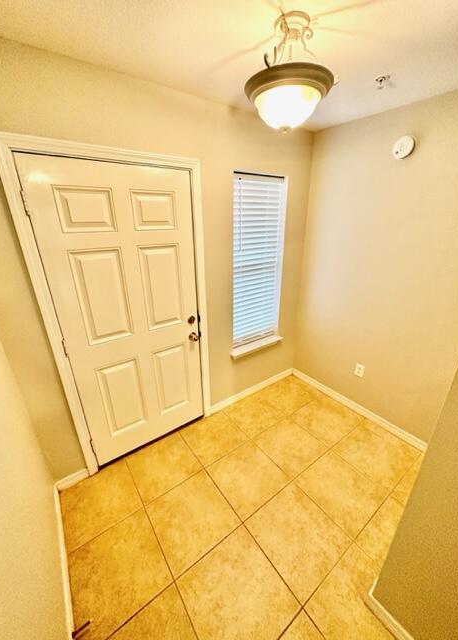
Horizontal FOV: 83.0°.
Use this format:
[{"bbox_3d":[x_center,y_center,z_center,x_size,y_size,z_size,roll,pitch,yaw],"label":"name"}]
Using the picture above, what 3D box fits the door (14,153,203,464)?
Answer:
[{"bbox_3d":[-0.625,0.060,1.821,0.909,2.022,0.045,-16,27,-33],"label":"door"}]

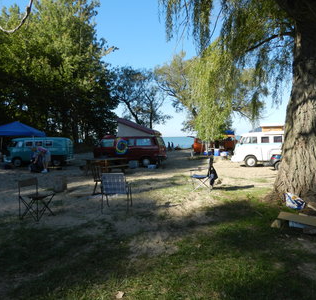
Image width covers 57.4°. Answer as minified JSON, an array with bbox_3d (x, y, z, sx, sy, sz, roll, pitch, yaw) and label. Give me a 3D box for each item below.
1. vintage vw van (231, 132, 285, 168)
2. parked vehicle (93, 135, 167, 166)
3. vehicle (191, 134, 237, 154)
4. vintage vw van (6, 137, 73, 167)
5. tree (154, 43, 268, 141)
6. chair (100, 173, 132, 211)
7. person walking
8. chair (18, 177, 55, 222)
[{"bbox_3d":[6.612,-0.063,17.455,4.280,2.000,1.750,0,3,0],"label":"vintage vw van"},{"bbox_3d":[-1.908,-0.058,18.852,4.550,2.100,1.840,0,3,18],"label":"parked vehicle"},{"bbox_3d":[5.892,-0.539,29.756,4.500,1.950,1.750,-1,3,-10],"label":"vehicle"},{"bbox_3d":[-7.928,0.110,19.856,4.280,1.930,1.750,-1,3,-15],"label":"vintage vw van"},{"bbox_3d":[5.158,-4.768,28.762,10.300,10.500,8.500,0,3,0],"label":"tree"},{"bbox_3d":[-0.873,0.891,6.231,0.580,0.830,0.630,0,3,3],"label":"chair"},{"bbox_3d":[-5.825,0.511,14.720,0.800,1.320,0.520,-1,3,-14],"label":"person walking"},{"bbox_3d":[-2.403,0.934,5.762,0.550,0.810,0.520,1,3,22],"label":"chair"}]

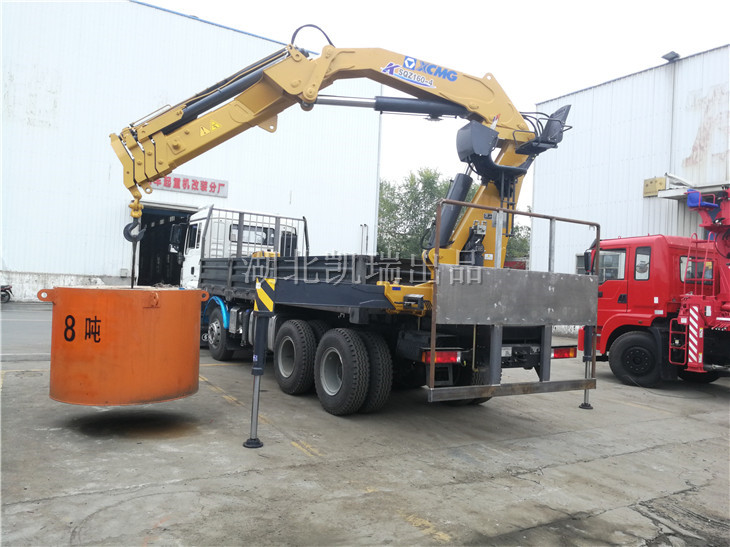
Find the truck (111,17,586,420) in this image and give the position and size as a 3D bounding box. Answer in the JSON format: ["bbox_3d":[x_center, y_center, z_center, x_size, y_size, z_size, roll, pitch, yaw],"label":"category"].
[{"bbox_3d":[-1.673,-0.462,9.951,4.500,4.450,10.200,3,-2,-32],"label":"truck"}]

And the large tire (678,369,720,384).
[{"bbox_3d":[6.660,1.690,11.420,0.290,1.040,1.040,3,-1,-32],"label":"large tire"}]

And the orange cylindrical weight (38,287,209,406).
[{"bbox_3d":[-2.575,0.725,6.250,1.600,1.120,1.550,3,-1,0],"label":"orange cylindrical weight"}]

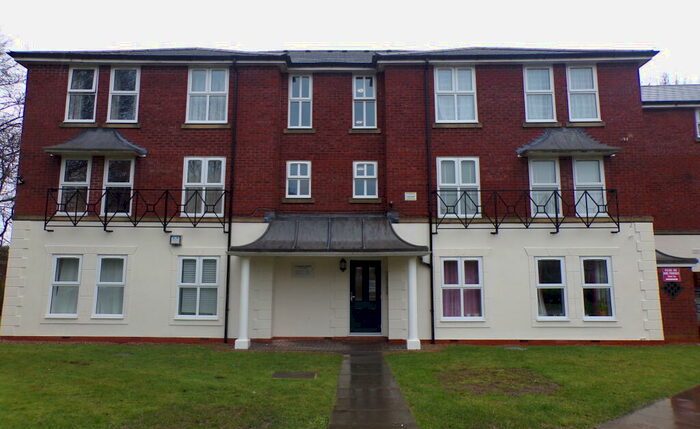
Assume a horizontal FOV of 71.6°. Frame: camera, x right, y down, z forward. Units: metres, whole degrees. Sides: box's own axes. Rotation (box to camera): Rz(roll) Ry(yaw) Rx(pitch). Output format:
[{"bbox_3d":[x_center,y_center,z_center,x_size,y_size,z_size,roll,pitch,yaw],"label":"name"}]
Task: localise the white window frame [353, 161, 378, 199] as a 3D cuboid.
[{"bbox_3d":[0.432,-0.945,13.374,0.693,1.044,0.100,0,-9,1],"label":"white window frame"}]

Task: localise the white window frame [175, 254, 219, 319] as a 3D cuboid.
[{"bbox_3d":[-3.909,1.901,12.541,1.087,1.614,0.100,0,-9,1],"label":"white window frame"}]

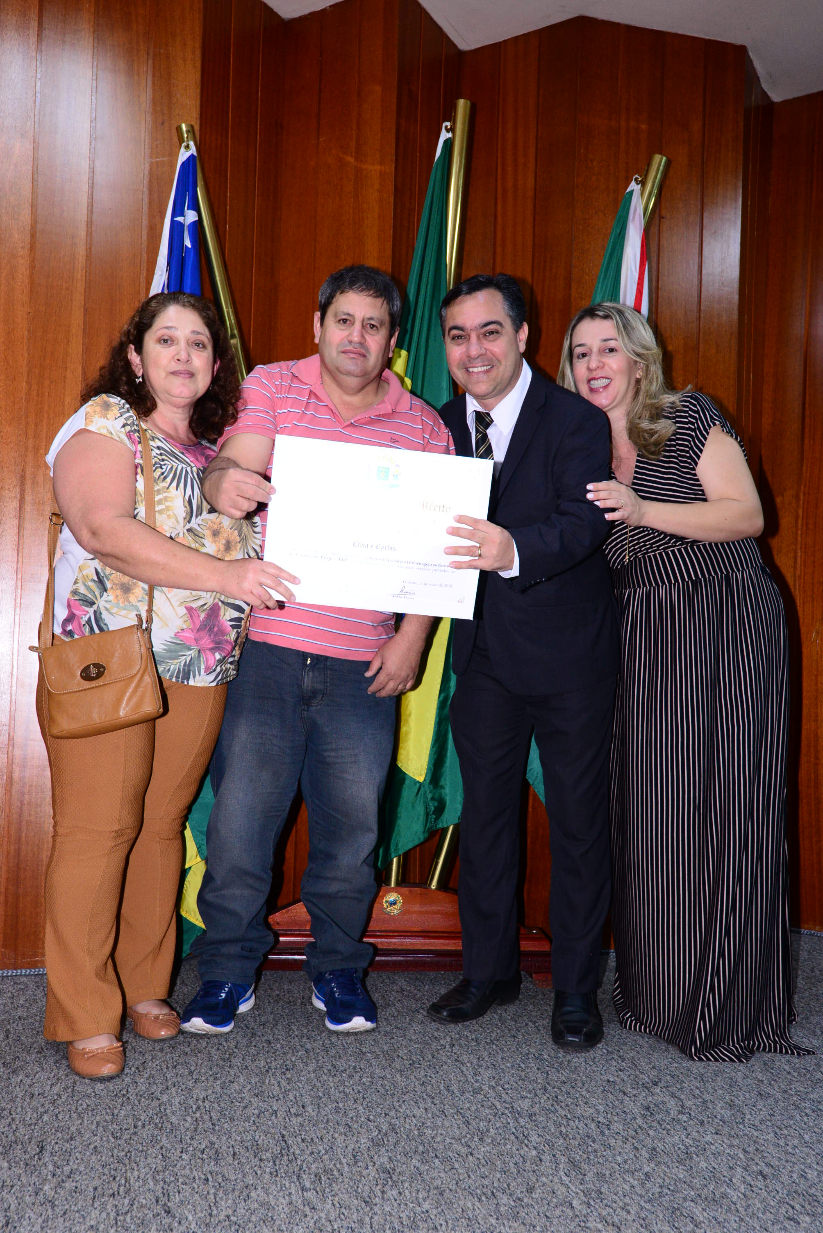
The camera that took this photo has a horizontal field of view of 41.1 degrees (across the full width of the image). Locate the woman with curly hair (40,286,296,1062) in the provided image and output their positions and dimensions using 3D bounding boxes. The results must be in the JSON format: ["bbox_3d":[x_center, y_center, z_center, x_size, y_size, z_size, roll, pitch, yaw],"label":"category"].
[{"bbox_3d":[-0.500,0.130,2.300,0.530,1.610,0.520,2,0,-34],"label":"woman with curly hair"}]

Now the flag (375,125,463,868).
[{"bbox_3d":[0.023,-0.325,2.950,0.290,2.020,0.190,2,0,0],"label":"flag"}]

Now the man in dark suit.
[{"bbox_3d":[0.240,0.085,2.490,0.540,1.730,0.500,2,0,33],"label":"man in dark suit"}]

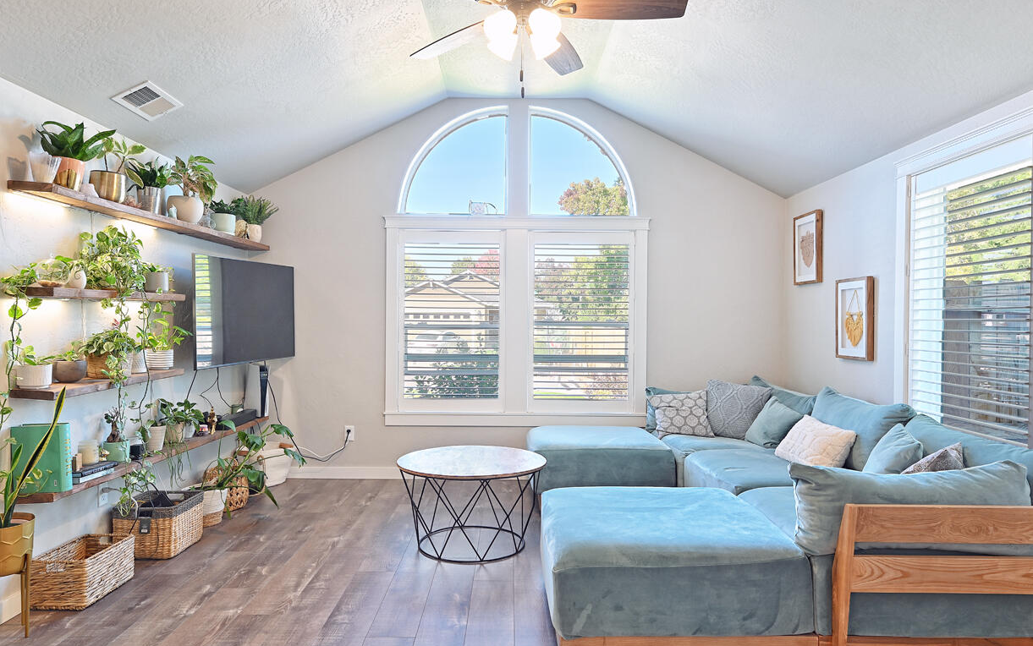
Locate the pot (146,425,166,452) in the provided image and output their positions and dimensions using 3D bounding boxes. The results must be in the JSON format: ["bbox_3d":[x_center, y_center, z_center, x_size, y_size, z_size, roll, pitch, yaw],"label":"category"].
[{"bbox_3d":[-2.157,0.693,3.950,0.098,0.138,0.098,0,0,0],"label":"pot"}]

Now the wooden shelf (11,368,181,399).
[{"bbox_3d":[-2.018,0.295,3.288,0.184,0.037,1.048,0,0,1],"label":"wooden shelf"}]

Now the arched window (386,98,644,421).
[{"bbox_3d":[0.004,-0.478,5.420,2.140,2.640,0.120,0,0,1],"label":"arched window"}]

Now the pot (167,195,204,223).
[{"bbox_3d":[-1.990,-0.682,3.970,0.198,0.163,0.198,0,0,0],"label":"pot"}]

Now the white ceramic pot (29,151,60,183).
[{"bbox_3d":[-2.148,-0.697,3.010,0.120,0.150,0.120,0,0,0],"label":"white ceramic pot"}]

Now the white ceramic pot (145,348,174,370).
[{"bbox_3d":[-2.022,0.206,3.740,0.136,0.114,0.136,0,0,0],"label":"white ceramic pot"}]

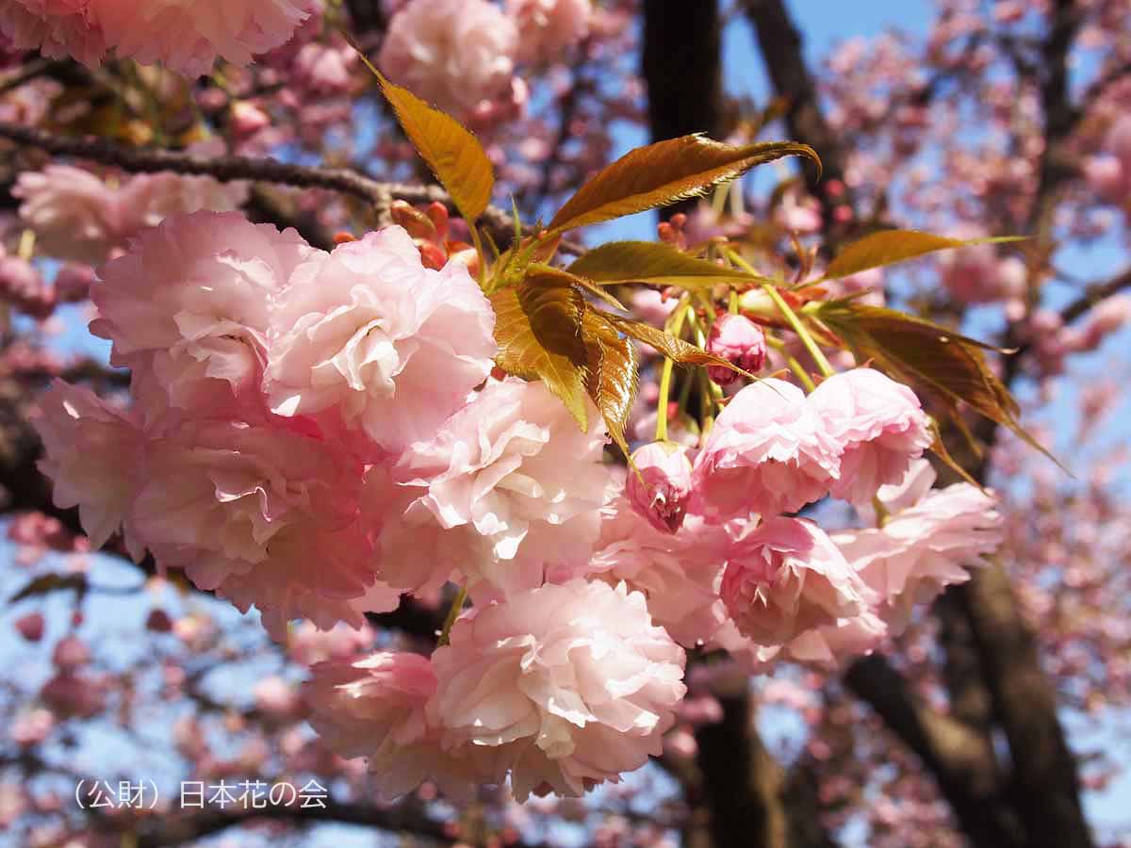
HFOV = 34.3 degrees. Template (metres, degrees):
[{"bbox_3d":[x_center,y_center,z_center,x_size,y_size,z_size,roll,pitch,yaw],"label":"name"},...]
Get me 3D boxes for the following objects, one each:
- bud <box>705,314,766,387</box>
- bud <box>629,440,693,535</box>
[{"bbox_3d":[0.037,-0.016,0.397,0.013,0.016,0.013,3,-27,0],"label":"bud"},{"bbox_3d":[0.020,0.013,0.388,0.014,0.020,0.014,-7,-20,0],"label":"bud"}]

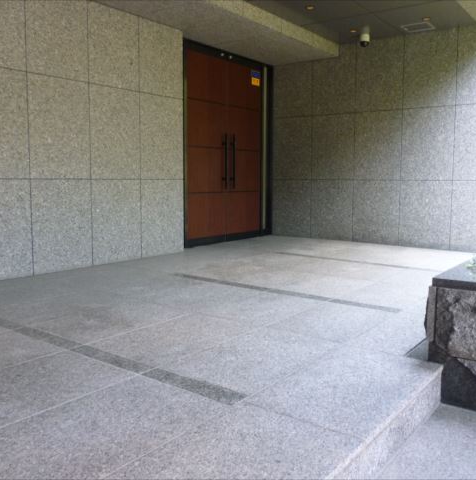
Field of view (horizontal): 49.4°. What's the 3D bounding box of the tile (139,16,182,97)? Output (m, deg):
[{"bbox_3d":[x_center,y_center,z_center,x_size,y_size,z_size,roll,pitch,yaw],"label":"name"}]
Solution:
[{"bbox_3d":[-0.805,-1.867,5.398,0.030,0.722,0.648,5,8,37],"label":"tile"}]

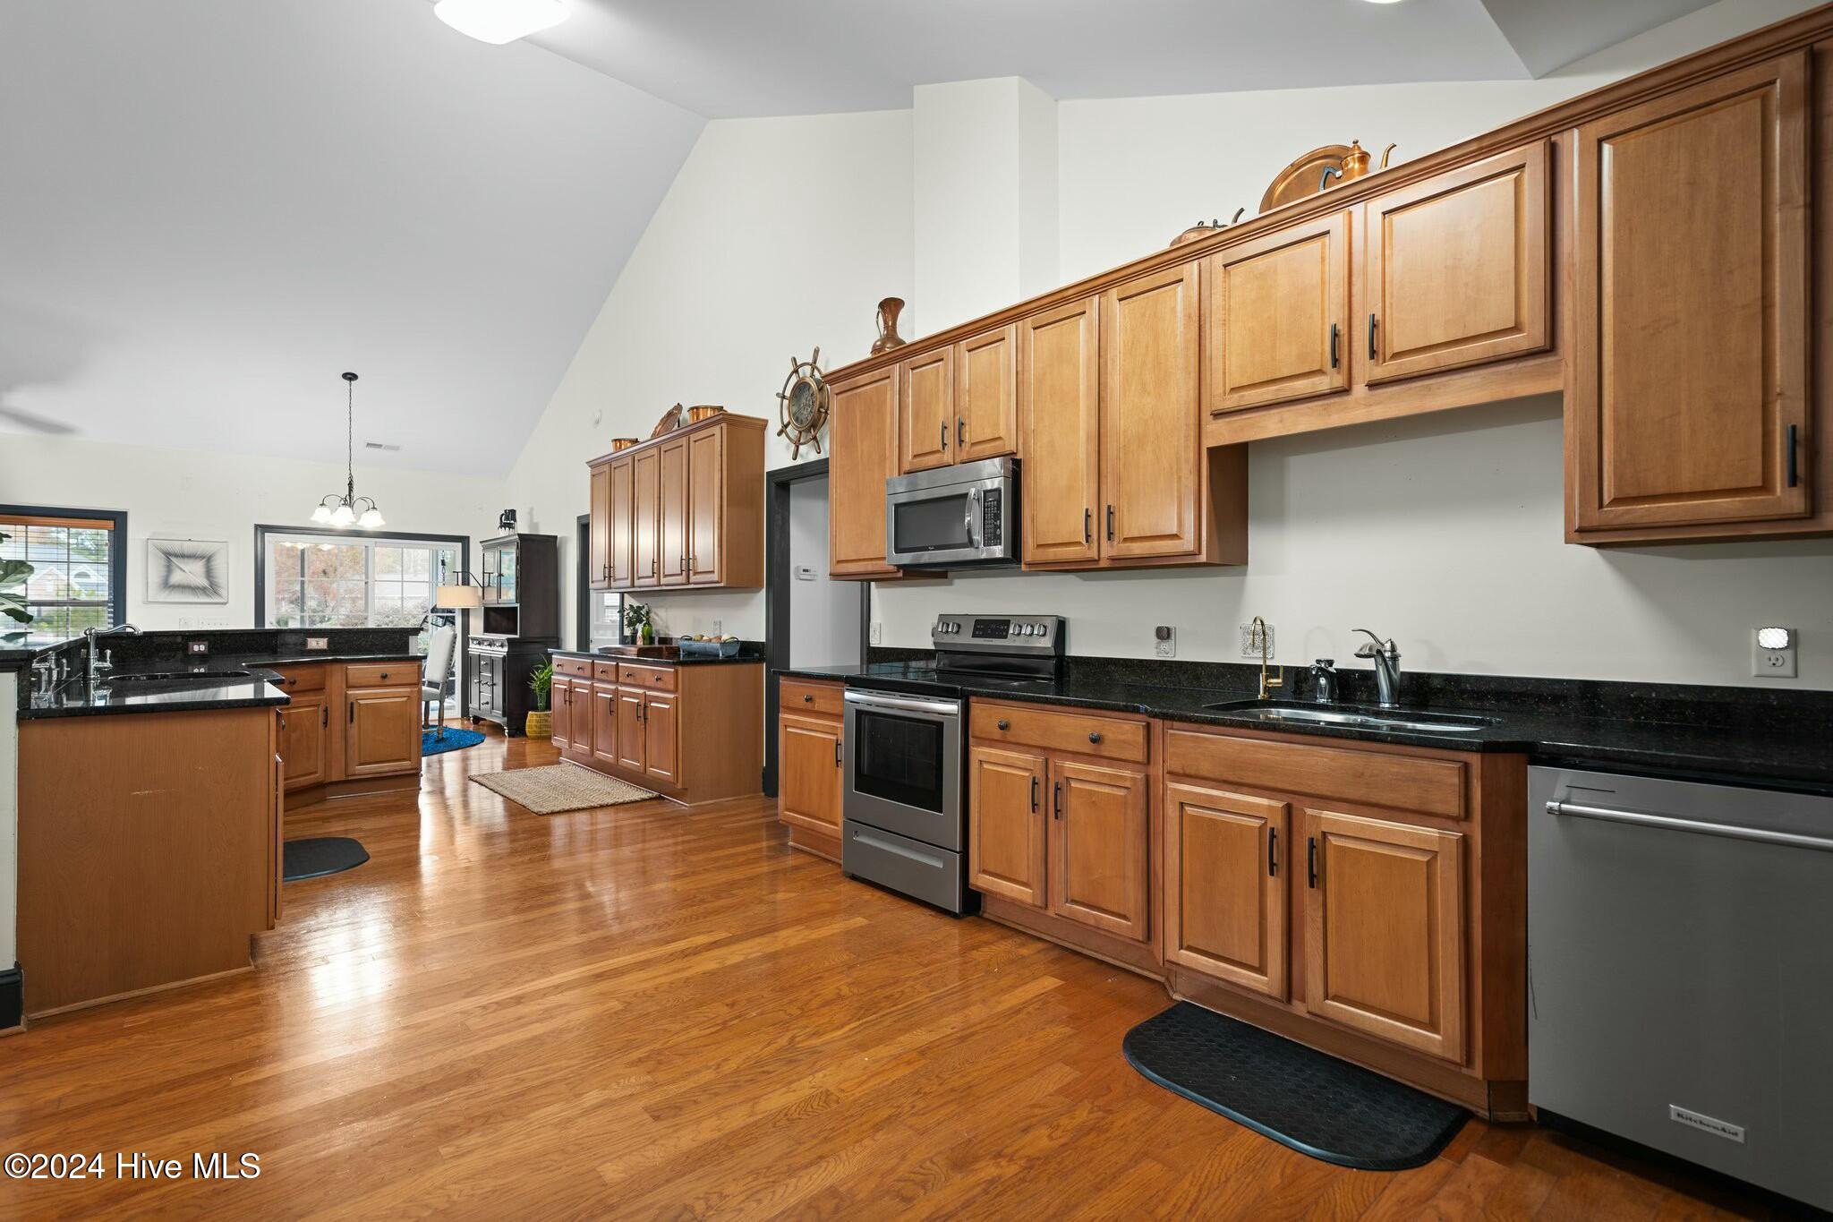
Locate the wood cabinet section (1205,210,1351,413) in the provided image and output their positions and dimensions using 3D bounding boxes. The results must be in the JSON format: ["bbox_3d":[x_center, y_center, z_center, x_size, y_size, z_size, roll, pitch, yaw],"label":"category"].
[{"bbox_3d":[1.277,-0.944,2.737,0.327,0.556,0.454,0,0,-42],"label":"wood cabinet section"}]

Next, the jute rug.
[{"bbox_3d":[-2.514,1.221,5.708,0.750,0.010,1.515,1,-1,-42],"label":"jute rug"}]

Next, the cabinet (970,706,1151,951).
[{"bbox_3d":[0.706,0.724,3.104,0.615,0.775,0.825,0,0,-43],"label":"cabinet"}]

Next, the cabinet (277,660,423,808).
[{"bbox_3d":[-3.861,0.780,5.479,0.875,0.880,0.660,0,0,-43],"label":"cabinet"}]

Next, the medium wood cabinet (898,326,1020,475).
[{"bbox_3d":[0.293,-0.922,3.807,0.330,0.600,0.760,1,-1,-42],"label":"medium wood cabinet"}]

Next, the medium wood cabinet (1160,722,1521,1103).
[{"bbox_3d":[1.292,0.776,2.417,0.690,0.879,0.935,1,-1,-42],"label":"medium wood cabinet"}]

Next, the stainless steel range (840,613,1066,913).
[{"bbox_3d":[0.140,0.620,3.684,0.680,1.202,0.760,1,-1,-42],"label":"stainless steel range"}]

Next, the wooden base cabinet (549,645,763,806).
[{"bbox_3d":[-1.997,0.761,5.997,0.640,0.900,2.315,0,0,-42],"label":"wooden base cabinet"}]

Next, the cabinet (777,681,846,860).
[{"bbox_3d":[-0.296,0.773,4.196,0.615,0.875,0.612,0,0,-43],"label":"cabinet"}]

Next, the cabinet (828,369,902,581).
[{"bbox_3d":[-0.161,-0.693,4.264,0.333,1.054,0.590,0,0,-43],"label":"cabinet"}]

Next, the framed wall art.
[{"bbox_3d":[-7.149,-0.374,8.011,0.591,0.620,0.030,0,0,-43],"label":"framed wall art"}]

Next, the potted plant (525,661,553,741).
[{"bbox_3d":[-3.633,0.827,7.941,0.340,0.790,0.340,0,0,-43],"label":"potted plant"}]

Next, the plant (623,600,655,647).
[{"bbox_3d":[-2.138,0.117,6.236,0.240,0.380,0.250,1,-1,-42],"label":"plant"}]

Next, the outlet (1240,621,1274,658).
[{"bbox_3d":[1.246,0.111,2.985,0.012,0.123,0.121,1,-1,-42],"label":"outlet"}]

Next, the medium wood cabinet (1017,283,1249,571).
[{"bbox_3d":[0.829,-0.700,3.212,0.330,1.050,0.840,1,-1,-42],"label":"medium wood cabinet"}]

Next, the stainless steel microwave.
[{"bbox_3d":[0.257,-0.425,3.762,0.396,0.417,0.775,0,0,-43],"label":"stainless steel microwave"}]

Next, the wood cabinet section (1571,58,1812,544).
[{"bbox_3d":[1.916,-0.701,2.021,0.327,1.050,0.430,0,0,-42],"label":"wood cabinet section"}]

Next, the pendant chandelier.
[{"bbox_3d":[-5.351,-1.508,7.694,0.700,1.430,0.700,1,-1,-42],"label":"pendant chandelier"}]

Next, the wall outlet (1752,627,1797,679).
[{"bbox_3d":[2.122,0.105,2.014,0.014,0.118,0.074,0,0,-43],"label":"wall outlet"}]

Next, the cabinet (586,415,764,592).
[{"bbox_3d":[-1.873,-0.696,6.114,0.356,1.085,2.220,0,0,-43],"label":"cabinet"}]

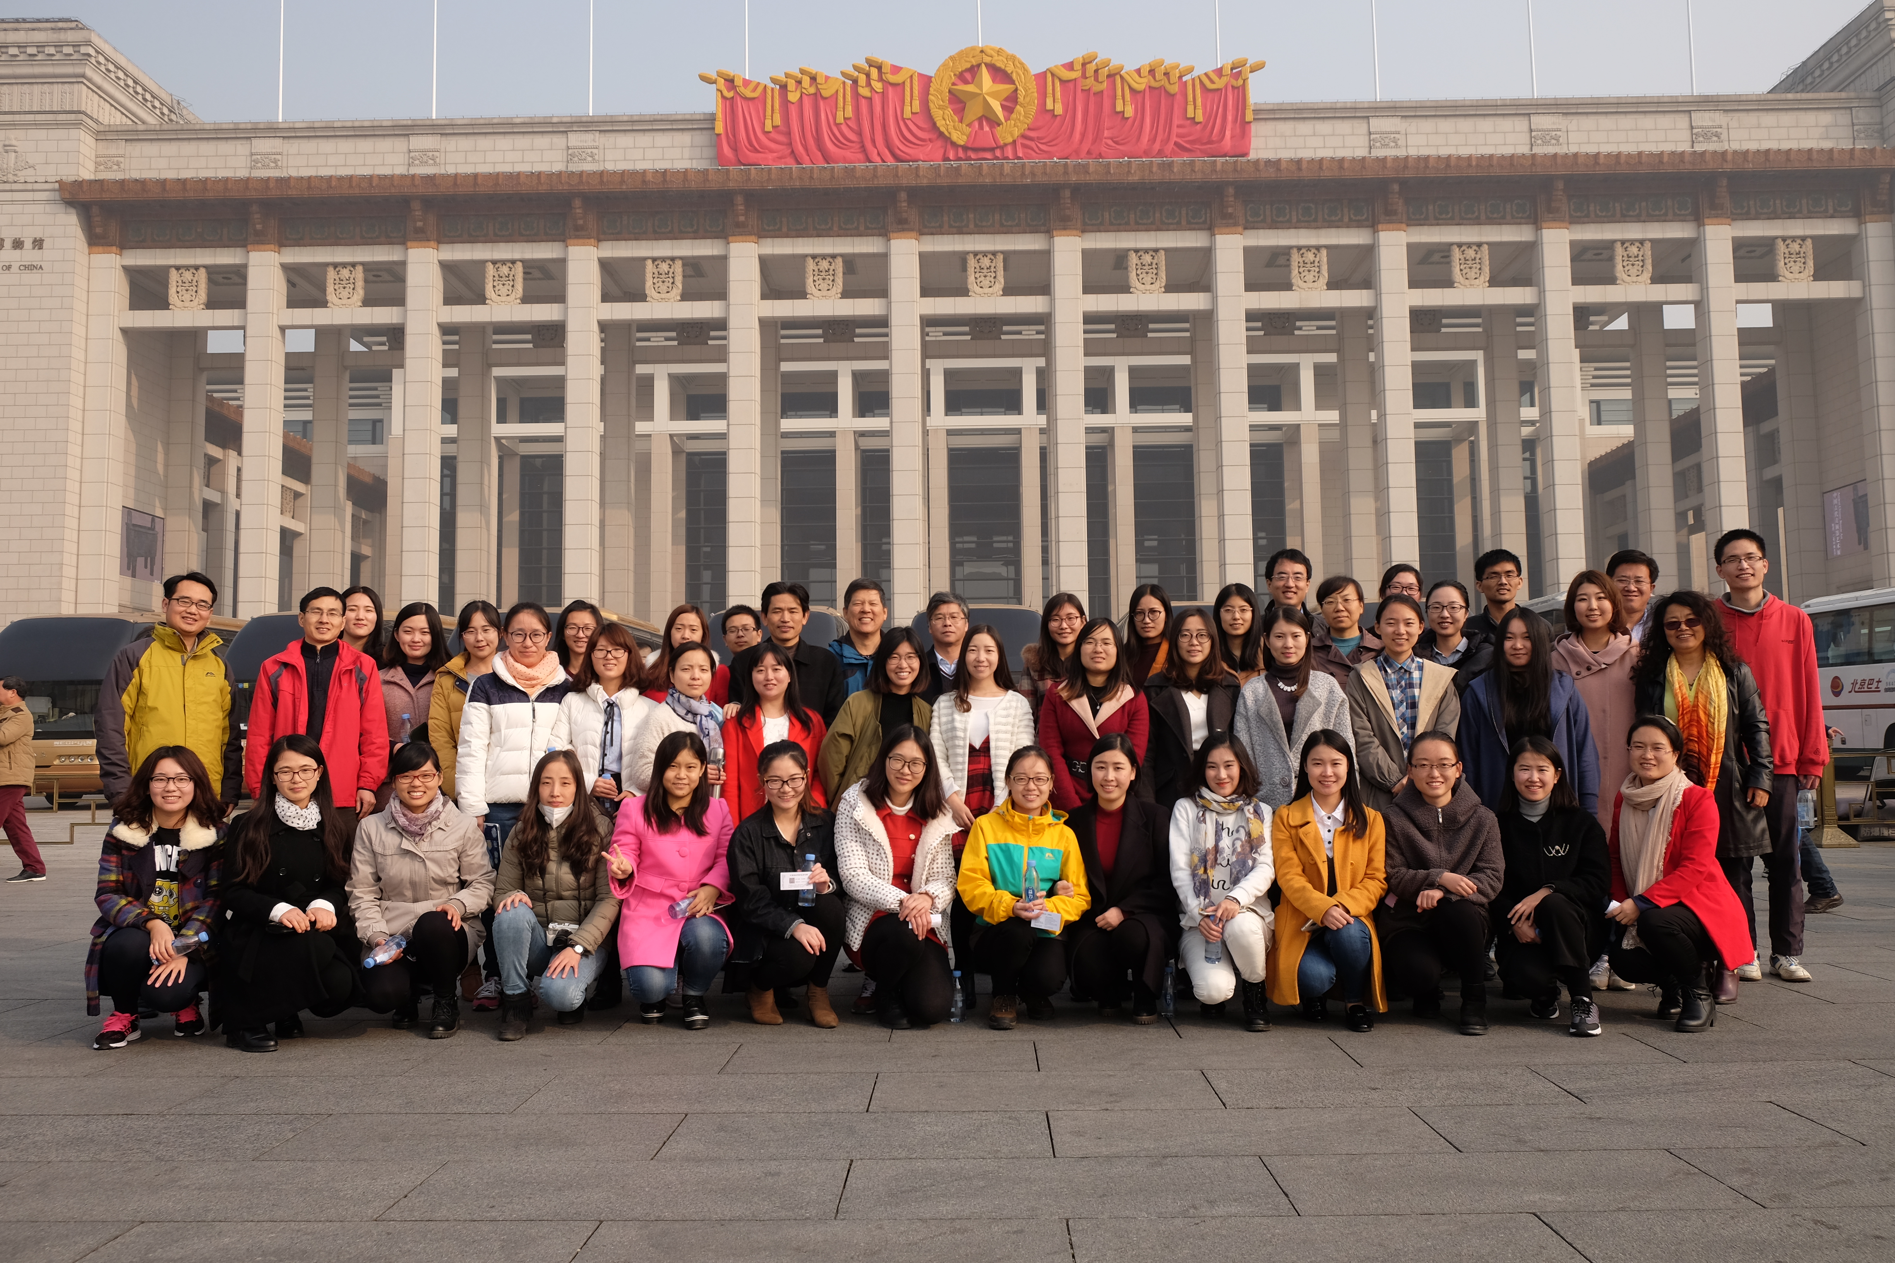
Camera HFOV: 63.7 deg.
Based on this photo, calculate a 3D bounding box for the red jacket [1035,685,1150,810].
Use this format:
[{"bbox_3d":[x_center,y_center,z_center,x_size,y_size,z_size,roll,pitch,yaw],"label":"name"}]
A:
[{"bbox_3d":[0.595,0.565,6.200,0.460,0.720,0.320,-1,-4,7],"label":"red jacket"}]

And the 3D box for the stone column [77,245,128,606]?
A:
[{"bbox_3d":[-48.192,-7.567,86.509,1.600,28.713,1.600,-1,-5,1],"label":"stone column"}]

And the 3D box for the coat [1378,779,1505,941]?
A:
[{"bbox_3d":[1.760,0.816,5.440,0.420,0.550,0.420,-1,-5,7],"label":"coat"}]

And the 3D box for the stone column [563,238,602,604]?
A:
[{"bbox_3d":[-18.006,-6.587,75.759,1.520,26.000,1.520,-1,-5,1],"label":"stone column"}]

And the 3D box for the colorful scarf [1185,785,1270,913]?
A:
[{"bbox_3d":[1.024,0.810,5.600,0.320,0.480,0.240,-1,-5,0],"label":"colorful scarf"}]

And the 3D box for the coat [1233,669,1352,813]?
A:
[{"bbox_3d":[1.415,0.515,6.250,0.500,0.720,0.340,-2,-4,12],"label":"coat"}]

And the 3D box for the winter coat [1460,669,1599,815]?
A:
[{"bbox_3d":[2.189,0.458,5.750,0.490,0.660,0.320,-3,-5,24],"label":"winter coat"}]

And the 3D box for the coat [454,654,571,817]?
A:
[{"bbox_3d":[-1.761,0.426,6.270,0.520,0.660,0.320,1,-5,-19],"label":"coat"}]

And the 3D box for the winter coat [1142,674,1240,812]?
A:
[{"bbox_3d":[1.003,0.522,6.250,0.440,0.750,0.300,-1,-5,3],"label":"winter coat"}]

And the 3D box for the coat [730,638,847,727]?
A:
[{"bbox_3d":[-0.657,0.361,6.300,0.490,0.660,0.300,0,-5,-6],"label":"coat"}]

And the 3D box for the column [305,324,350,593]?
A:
[{"bbox_3d":[-33.997,-5.340,83.870,1.520,25.300,1.520,-1,-5,1],"label":"column"}]

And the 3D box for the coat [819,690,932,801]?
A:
[{"bbox_3d":[-0.278,0.573,6.030,0.470,0.710,0.320,1,-5,-17],"label":"coat"}]

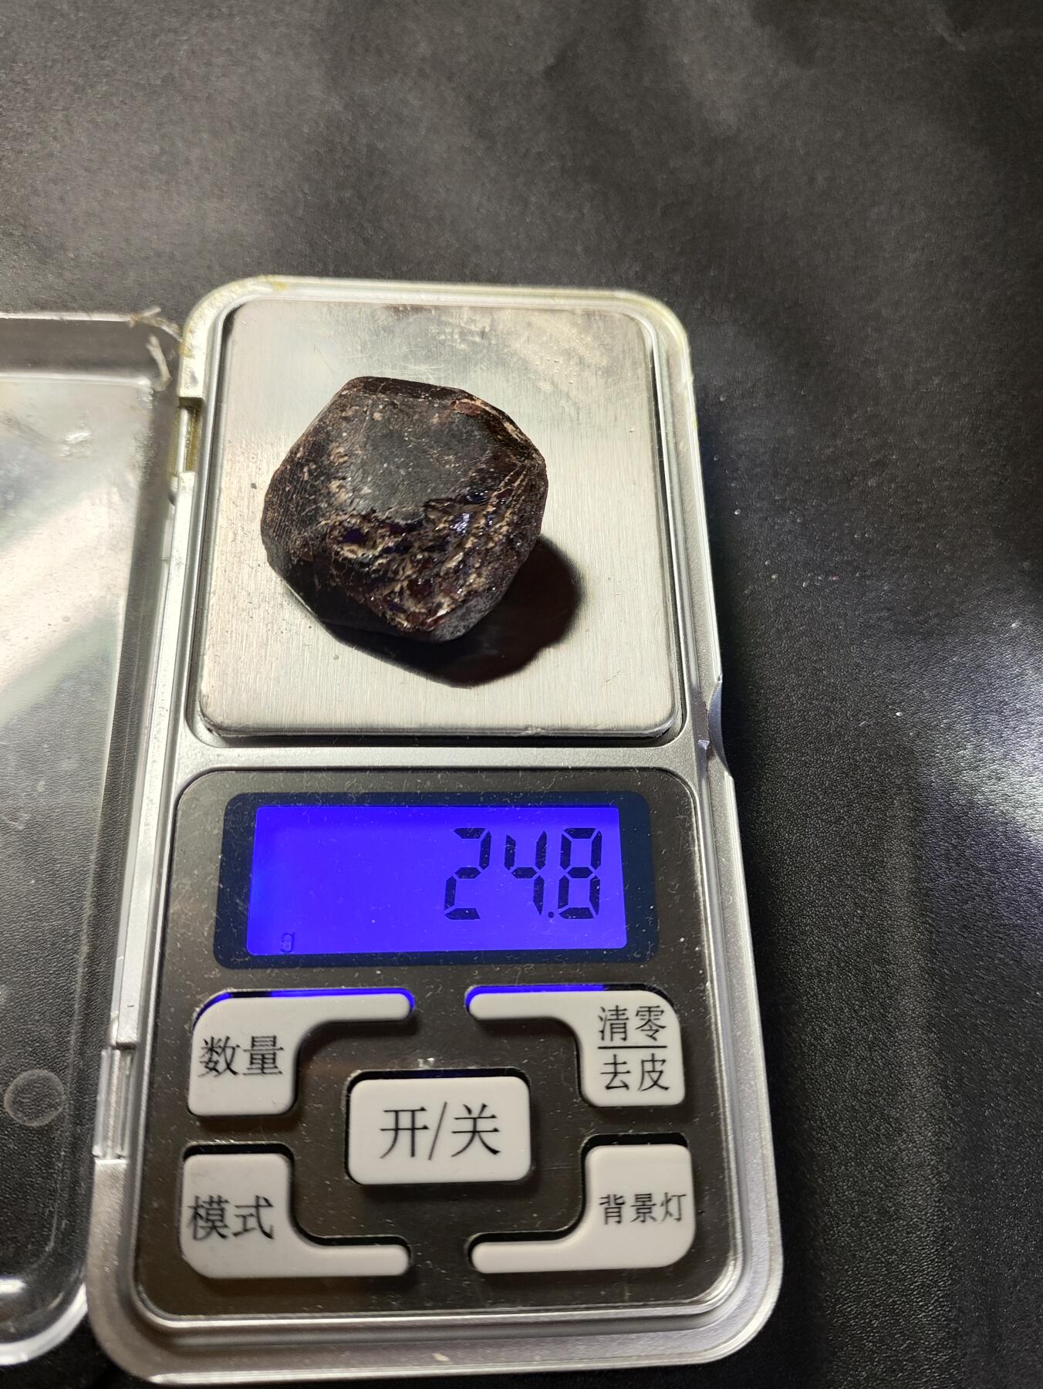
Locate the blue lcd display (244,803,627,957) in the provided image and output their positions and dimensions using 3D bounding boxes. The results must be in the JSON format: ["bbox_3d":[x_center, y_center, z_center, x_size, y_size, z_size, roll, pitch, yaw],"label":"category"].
[{"bbox_3d":[-0.008,0.018,0.100,0.037,0.002,0.014,0,72,-4],"label":"blue lcd display"}]

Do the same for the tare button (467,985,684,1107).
[{"bbox_3d":[0.005,0.034,0.096,0.020,0.003,0.010,0,72,-4],"label":"tare button"}]

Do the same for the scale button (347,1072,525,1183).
[{"bbox_3d":[-0.007,0.040,0.093,0.017,0.003,0.009,0,72,-4],"label":"scale button"}]

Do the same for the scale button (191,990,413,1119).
[{"bbox_3d":[-0.020,0.034,0.094,0.020,0.003,0.010,0,72,-4],"label":"scale button"}]

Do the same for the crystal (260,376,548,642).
[{"bbox_3d":[-0.012,-0.018,0.101,0.029,0.019,0.028,0,72,-4],"label":"crystal"}]

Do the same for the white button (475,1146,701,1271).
[{"bbox_3d":[0.005,0.047,0.091,0.020,0.003,0.010,0,72,-4],"label":"white button"}]

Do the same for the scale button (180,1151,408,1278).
[{"bbox_3d":[-0.020,0.046,0.090,0.020,0.003,0.010,0,72,-4],"label":"scale button"}]

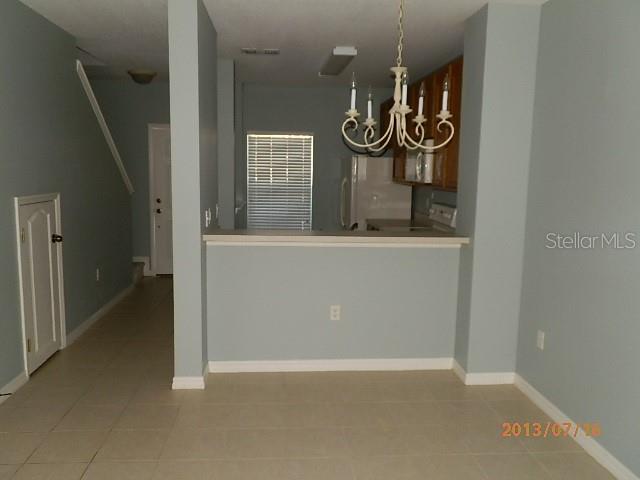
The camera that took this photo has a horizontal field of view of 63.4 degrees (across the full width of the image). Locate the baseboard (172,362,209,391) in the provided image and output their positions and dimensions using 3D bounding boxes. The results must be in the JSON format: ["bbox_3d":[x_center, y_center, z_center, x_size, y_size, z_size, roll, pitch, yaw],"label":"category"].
[{"bbox_3d":[-0.918,0.965,3.704,0.222,0.091,0.289,0,8,-5],"label":"baseboard"}]

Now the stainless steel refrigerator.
[{"bbox_3d":[0.709,-0.240,6.851,0.790,1.687,0.820,0,8,-5],"label":"stainless steel refrigerator"}]

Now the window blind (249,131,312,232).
[{"bbox_3d":[-0.554,-0.793,7.189,0.912,1.338,0.060,0,8,-5],"label":"window blind"}]

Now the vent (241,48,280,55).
[{"bbox_3d":[-0.566,-1.795,4.954,0.360,0.025,0.200,0,8,-5],"label":"vent"}]

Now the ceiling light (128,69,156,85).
[{"bbox_3d":[-2.082,-1.908,6.100,0.335,0.150,0.335,0,8,-5],"label":"ceiling light"}]

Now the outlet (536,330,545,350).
[{"bbox_3d":[1.441,0.658,3.384,0.012,0.118,0.074,0,8,-5],"label":"outlet"}]

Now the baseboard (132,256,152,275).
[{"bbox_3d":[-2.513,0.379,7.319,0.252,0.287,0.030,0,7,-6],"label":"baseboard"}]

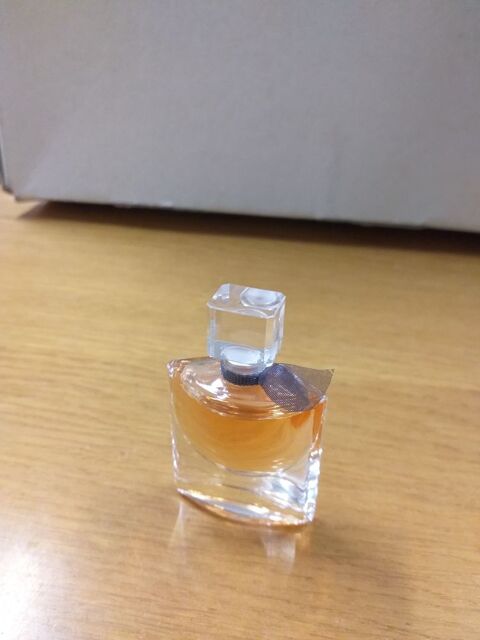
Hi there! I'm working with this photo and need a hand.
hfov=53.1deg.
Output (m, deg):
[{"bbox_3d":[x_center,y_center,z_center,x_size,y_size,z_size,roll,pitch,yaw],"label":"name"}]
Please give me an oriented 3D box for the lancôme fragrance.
[{"bbox_3d":[0.001,0.021,0.107,0.036,0.055,0.015,9,27,16],"label":"lancôme fragrance"}]

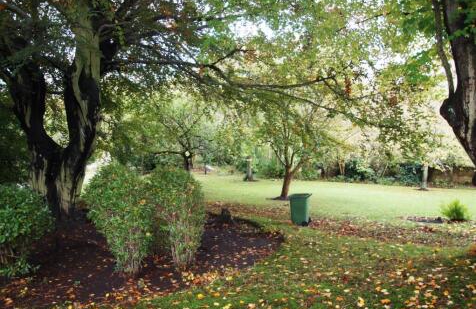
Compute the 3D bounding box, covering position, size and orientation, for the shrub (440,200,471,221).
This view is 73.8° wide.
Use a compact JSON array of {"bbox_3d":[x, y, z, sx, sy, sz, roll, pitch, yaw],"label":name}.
[{"bbox_3d":[7.817,2.013,11.400,0.930,0.700,0.900,0,-2,0],"label":"shrub"}]

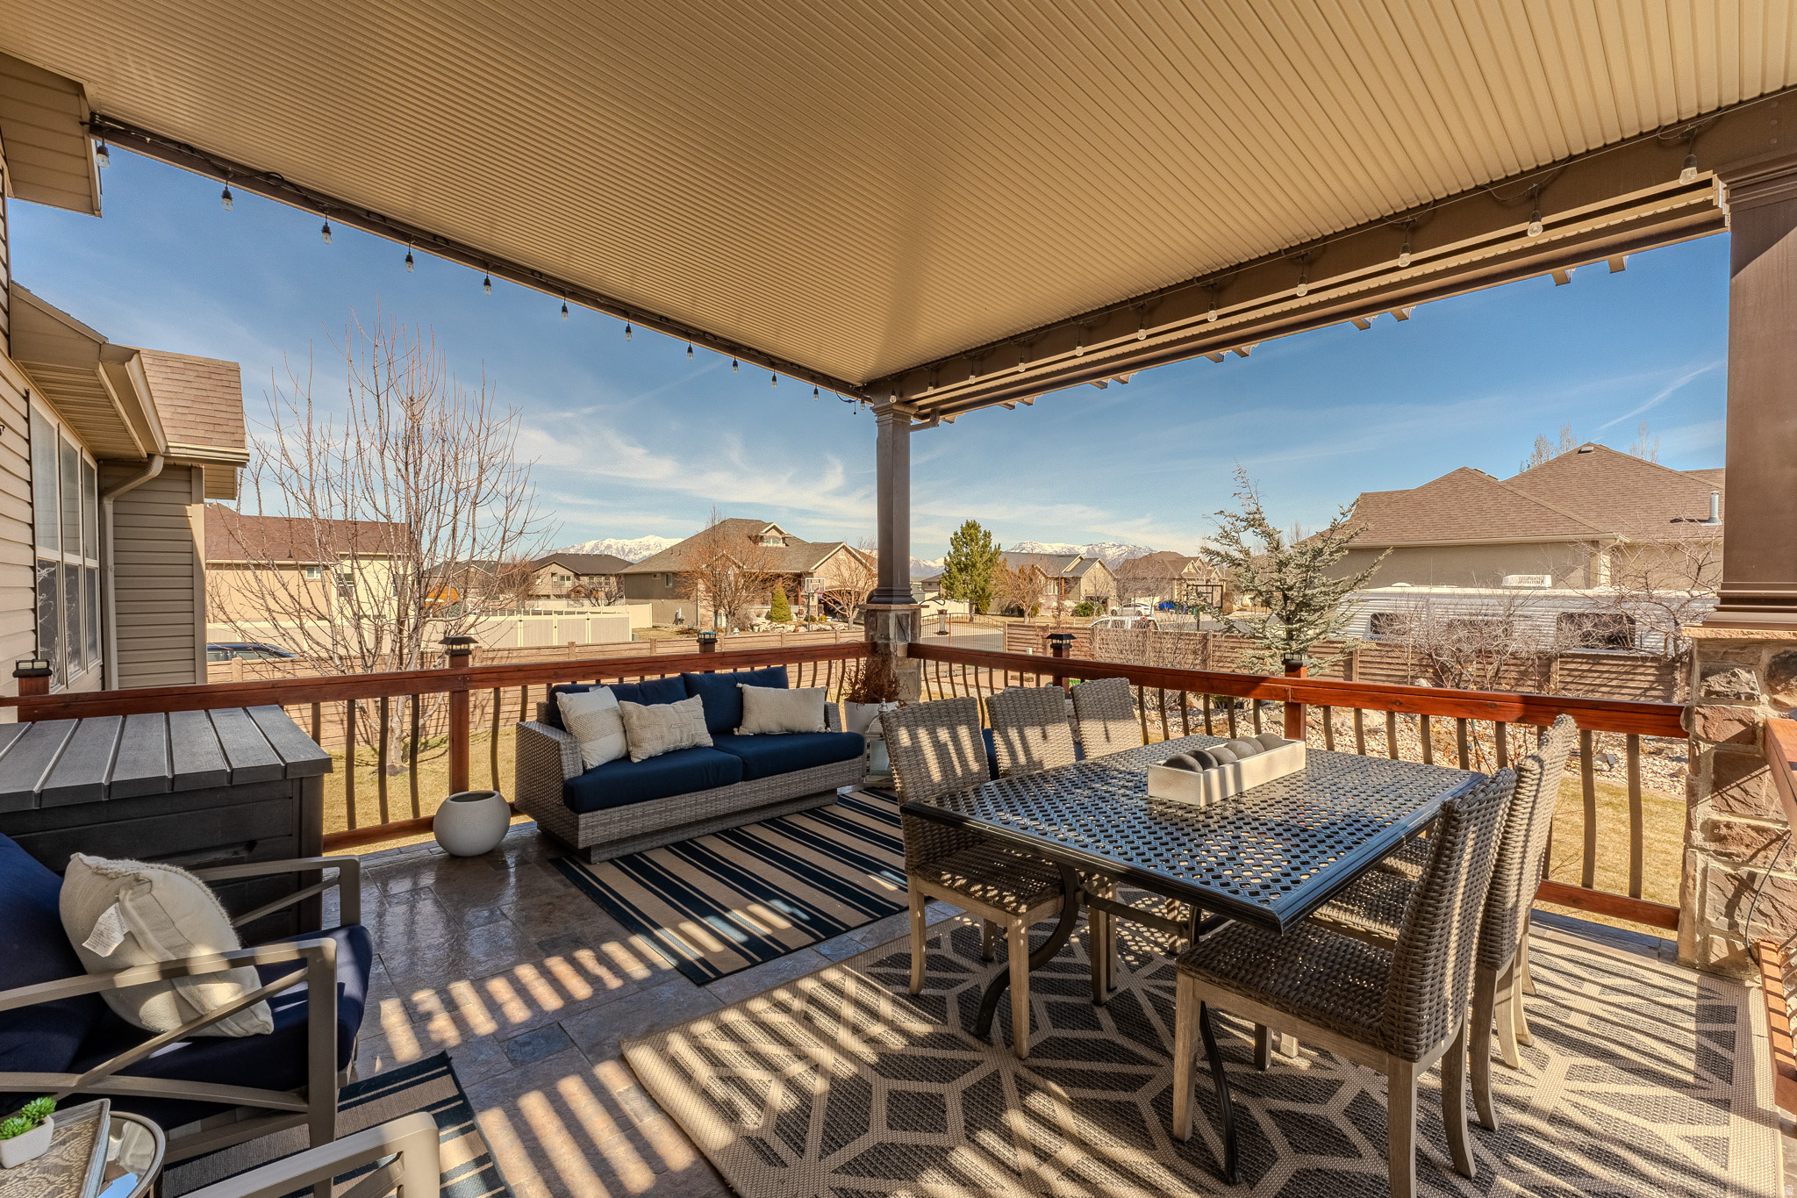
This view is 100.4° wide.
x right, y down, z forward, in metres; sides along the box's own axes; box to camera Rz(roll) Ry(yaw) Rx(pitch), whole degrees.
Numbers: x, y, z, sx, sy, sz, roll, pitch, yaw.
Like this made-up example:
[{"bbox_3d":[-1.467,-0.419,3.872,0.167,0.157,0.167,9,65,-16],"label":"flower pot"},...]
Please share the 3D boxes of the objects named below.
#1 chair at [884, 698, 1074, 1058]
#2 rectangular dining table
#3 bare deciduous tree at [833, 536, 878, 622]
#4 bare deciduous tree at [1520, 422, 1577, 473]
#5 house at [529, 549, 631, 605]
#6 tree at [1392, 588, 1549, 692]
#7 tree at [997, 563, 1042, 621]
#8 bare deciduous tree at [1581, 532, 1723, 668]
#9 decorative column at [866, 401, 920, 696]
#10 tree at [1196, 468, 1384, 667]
[{"bbox_3d":[0.331,0.893,2.622,0.490,0.975,0.645,-1,2,-44],"label":"chair"},{"bbox_3d":[1.112,1.015,2.600,1.880,0.730,1.140,-1,1,-42],"label":"rectangular dining table"},{"bbox_3d":[-2.956,-0.644,48.500,3.700,5.250,3.700,0,1,-3],"label":"bare deciduous tree"},{"bbox_3d":[39.026,-4.245,45.000,3.600,12.500,3.600,1,1,41],"label":"bare deciduous tree"},{"bbox_3d":[-39.419,-1.809,92.000,14.500,7.400,11.500,-1,1,-42],"label":"house"},{"bbox_3d":[11.462,0.954,15.000,2.600,2.400,2.600,1,1,37],"label":"tree"},{"bbox_3d":[9.024,-0.379,55.000,3.700,4.450,3.700,0,1,9],"label":"tree"},{"bbox_3d":[13.045,0.544,12.800,2.300,3.400,2.300,-1,2,-44],"label":"bare deciduous tree"},{"bbox_3d":[-0.036,-0.162,6.400,0.420,2.950,0.420,-1,1,-42],"label":"decorative column"},{"bbox_3d":[8.153,-0.078,15.500,3.700,5.250,3.700,1,1,28],"label":"tree"}]

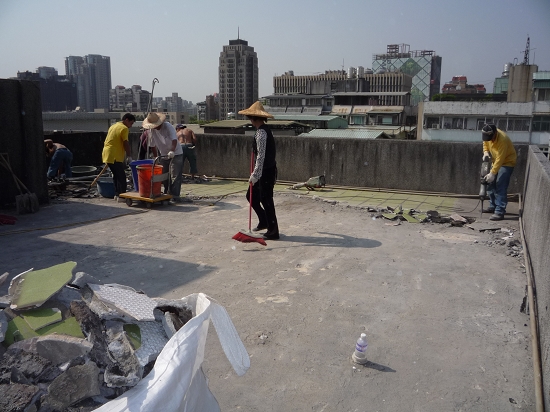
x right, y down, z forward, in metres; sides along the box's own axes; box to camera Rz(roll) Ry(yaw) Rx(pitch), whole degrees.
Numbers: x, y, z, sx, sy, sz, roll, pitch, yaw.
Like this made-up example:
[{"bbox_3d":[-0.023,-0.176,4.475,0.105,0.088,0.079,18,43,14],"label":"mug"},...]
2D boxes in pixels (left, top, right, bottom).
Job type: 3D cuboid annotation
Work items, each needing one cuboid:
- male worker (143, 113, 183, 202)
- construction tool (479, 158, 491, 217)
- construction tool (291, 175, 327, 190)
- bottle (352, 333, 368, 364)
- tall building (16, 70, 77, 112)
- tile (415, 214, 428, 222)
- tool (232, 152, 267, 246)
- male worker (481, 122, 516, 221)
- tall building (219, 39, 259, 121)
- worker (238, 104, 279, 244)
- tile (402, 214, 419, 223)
[{"bbox_3d":[-2.079,-0.900,8.874,0.620,1.570,0.540,-8,13,-41],"label":"male worker"},{"bbox_3d":[3.218,-0.274,7.321,0.200,0.950,0.220,-4,11,-20],"label":"construction tool"},{"bbox_3d":[0.737,-0.487,10.422,0.720,0.290,0.250,5,11,24],"label":"construction tool"},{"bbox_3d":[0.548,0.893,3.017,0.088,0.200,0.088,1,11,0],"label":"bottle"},{"bbox_3d":[-195.935,-85.939,406.714,28.000,52.000,40.000,5,11,24],"label":"tall building"},{"bbox_3d":[2.184,0.185,7.104,0.200,0.070,0.220,1,11,0],"label":"tile"},{"bbox_3d":[-0.280,-0.113,5.678,0.420,1.100,0.120,0,-6,24],"label":"tool"},{"bbox_3d":[3.612,-0.563,7.648,0.540,1.510,0.460,-3,11,-22],"label":"male worker"},{"bbox_3d":[-24.250,-75.458,316.715,21.000,68.000,21.000,5,11,24],"label":"tall building"},{"bbox_3d":[-0.182,-0.437,5.973,0.520,1.700,0.500,6,12,25],"label":"worker"},{"bbox_3d":[2.083,0.198,7.273,0.220,0.090,0.240,-2,11,-17],"label":"tile"}]

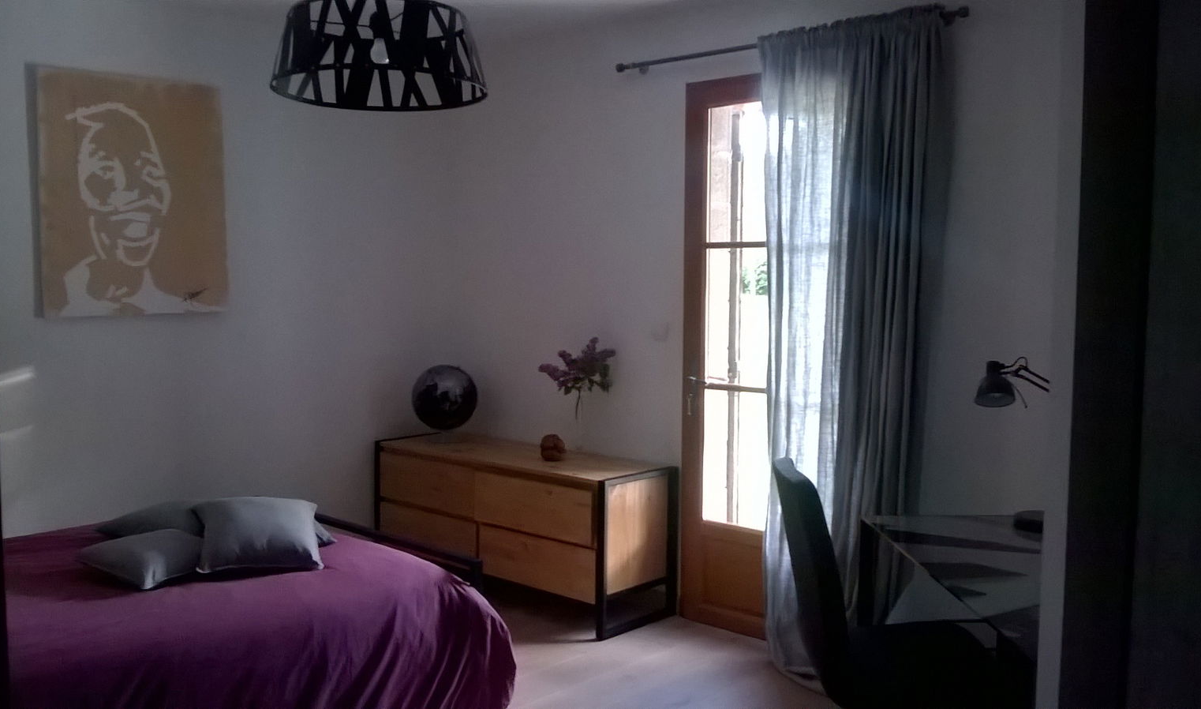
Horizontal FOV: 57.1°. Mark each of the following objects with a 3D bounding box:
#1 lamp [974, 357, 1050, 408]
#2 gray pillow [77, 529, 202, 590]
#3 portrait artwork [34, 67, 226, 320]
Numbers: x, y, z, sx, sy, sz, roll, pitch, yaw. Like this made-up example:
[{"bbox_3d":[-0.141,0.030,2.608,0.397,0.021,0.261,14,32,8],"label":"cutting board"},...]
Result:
[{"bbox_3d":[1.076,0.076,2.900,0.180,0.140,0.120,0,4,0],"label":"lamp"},{"bbox_3d":[-1.366,0.638,3.558,0.410,0.130,0.410,4,6,42],"label":"gray pillow"},{"bbox_3d":[-1.788,-0.603,4.250,0.030,0.896,0.719,4,6,42],"label":"portrait artwork"}]

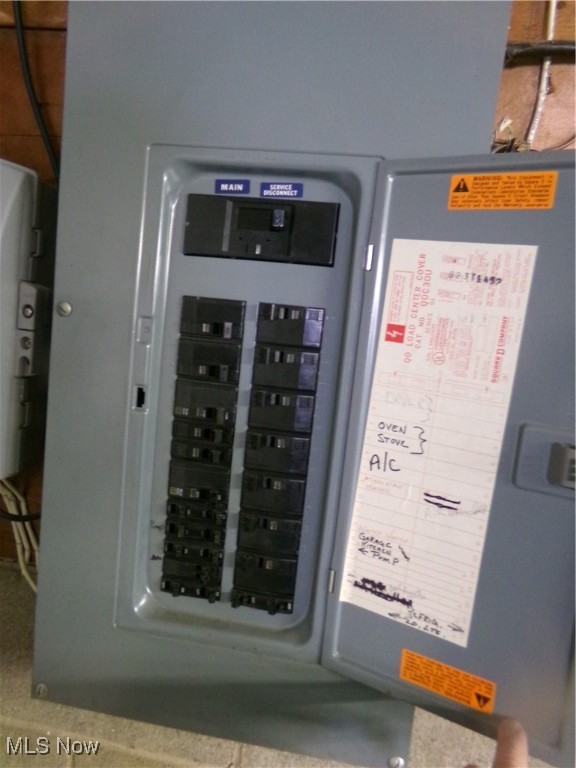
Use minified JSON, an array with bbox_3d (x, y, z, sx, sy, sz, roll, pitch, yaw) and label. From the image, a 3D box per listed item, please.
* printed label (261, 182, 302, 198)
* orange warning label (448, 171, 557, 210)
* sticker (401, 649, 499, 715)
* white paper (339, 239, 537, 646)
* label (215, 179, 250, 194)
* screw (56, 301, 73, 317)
[{"bbox_3d":[-0.005,-0.170,0.469,0.037,0.012,0.002,7,6,7],"label":"printed label"},{"bbox_3d":[0.158,-0.143,0.395,0.073,0.026,0.002,9,7,27],"label":"orange warning label"},{"bbox_3d":[0.129,0.241,0.432,0.073,0.026,0.002,8,7,27],"label":"sticker"},{"bbox_3d":[0.114,0.046,0.429,0.108,0.314,0.002,11,8,27],"label":"white paper"},{"bbox_3d":[-0.049,-0.175,0.474,0.031,0.012,0.002,7,6,7],"label":"label"},{"bbox_3d":[-0.206,-0.069,0.490,0.013,0.013,0.005,7,6,7],"label":"screw"}]

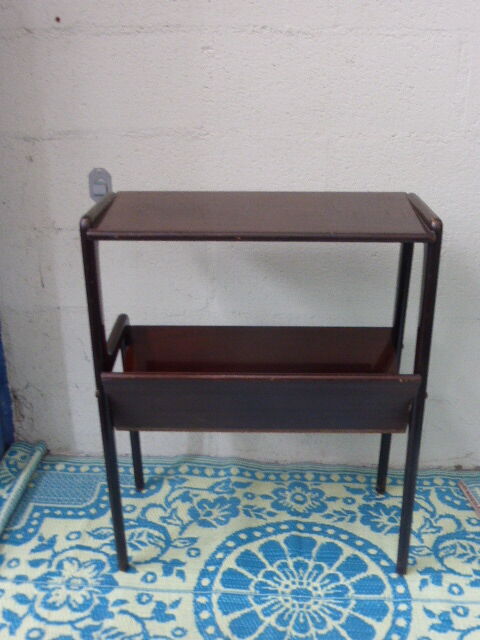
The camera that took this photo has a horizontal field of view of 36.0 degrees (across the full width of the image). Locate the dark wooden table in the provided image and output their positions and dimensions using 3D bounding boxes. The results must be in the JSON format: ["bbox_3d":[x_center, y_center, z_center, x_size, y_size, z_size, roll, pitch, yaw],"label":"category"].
[{"bbox_3d":[0.039,0.117,1.411,0.563,0.703,0.279,0,25,2],"label":"dark wooden table"}]

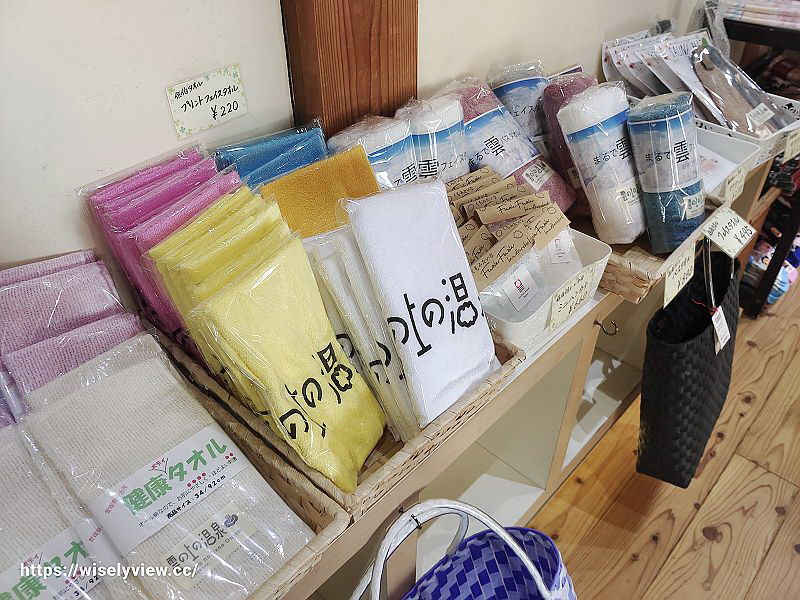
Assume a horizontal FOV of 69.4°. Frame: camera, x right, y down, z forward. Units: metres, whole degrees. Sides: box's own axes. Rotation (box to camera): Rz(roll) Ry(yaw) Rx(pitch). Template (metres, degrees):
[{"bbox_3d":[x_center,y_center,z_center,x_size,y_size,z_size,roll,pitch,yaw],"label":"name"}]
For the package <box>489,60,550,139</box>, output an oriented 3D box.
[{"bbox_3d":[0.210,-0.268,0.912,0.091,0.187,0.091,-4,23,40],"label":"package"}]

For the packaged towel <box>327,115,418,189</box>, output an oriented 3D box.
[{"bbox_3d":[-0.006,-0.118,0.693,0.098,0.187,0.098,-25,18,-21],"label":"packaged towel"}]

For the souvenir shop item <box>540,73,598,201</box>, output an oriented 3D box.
[{"bbox_3d":[0.290,-0.245,0.898,0.089,0.187,0.089,-13,20,21],"label":"souvenir shop item"}]

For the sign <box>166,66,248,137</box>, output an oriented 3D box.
[{"bbox_3d":[-0.201,-0.211,0.615,0.004,0.054,0.088,31,49,33],"label":"sign"}]

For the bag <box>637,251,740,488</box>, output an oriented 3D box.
[{"bbox_3d":[0.506,0.129,1.016,0.086,0.328,0.231,17,42,39],"label":"bag"}]

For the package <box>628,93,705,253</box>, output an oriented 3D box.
[{"bbox_3d":[0.377,-0.175,0.807,0.093,0.190,0.093,-10,18,9],"label":"package"}]

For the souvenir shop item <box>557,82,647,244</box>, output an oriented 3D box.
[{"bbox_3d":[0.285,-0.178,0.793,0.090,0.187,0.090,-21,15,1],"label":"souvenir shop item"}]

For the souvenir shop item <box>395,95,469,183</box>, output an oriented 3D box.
[{"bbox_3d":[0.068,-0.165,0.771,0.091,0.187,0.091,-11,19,19],"label":"souvenir shop item"}]

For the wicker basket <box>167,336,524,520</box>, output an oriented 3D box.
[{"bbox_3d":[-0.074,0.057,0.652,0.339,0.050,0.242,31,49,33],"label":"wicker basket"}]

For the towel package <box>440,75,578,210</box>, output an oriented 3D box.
[{"bbox_3d":[0.156,-0.212,0.826,0.204,0.096,0.096,49,17,-4],"label":"towel package"}]

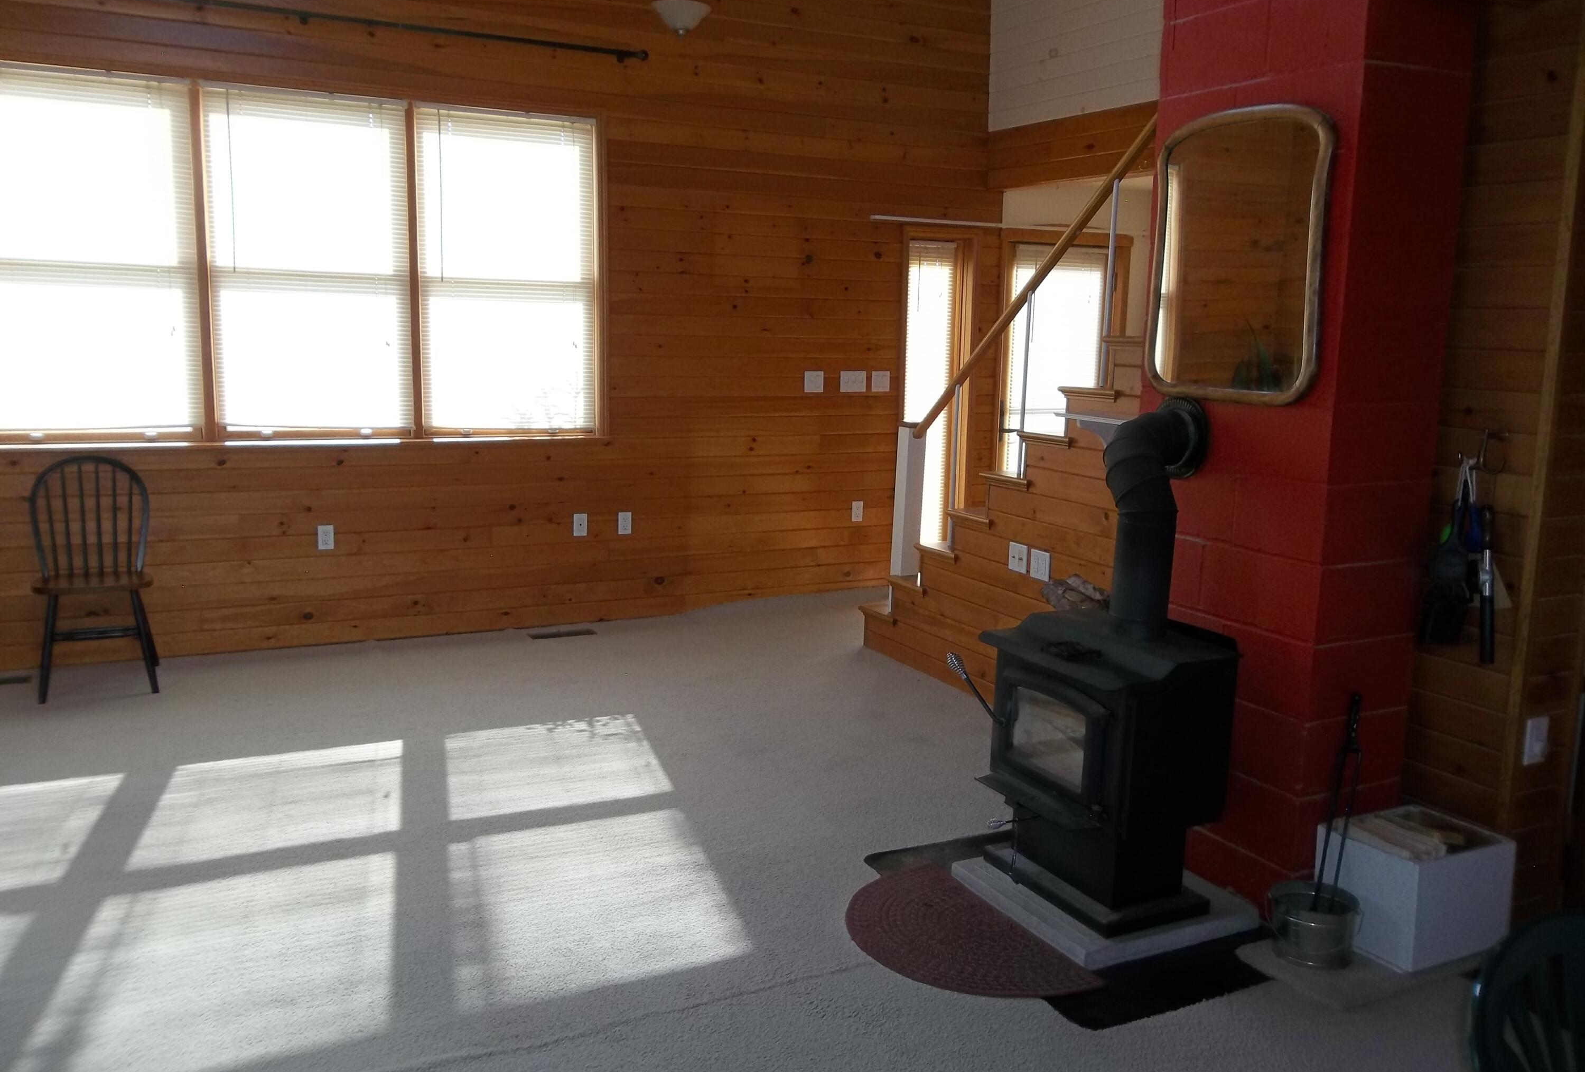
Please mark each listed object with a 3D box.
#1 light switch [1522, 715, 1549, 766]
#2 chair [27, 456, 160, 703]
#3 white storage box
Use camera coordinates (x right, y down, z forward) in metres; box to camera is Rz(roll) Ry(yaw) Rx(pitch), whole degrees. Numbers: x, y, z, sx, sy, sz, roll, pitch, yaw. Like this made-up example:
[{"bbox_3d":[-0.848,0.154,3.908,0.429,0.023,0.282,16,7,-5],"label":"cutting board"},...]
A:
[{"bbox_3d":[1.877,0.518,3.116,0.076,0.120,0.018,-4,11,-27],"label":"light switch"},{"bbox_3d":[-2.899,0.157,5.133,0.450,0.940,0.490,-3,11,-25],"label":"chair"},{"bbox_3d":[1.608,0.902,3.205,0.388,0.272,0.290,-4,11,-27],"label":"white storage box"}]

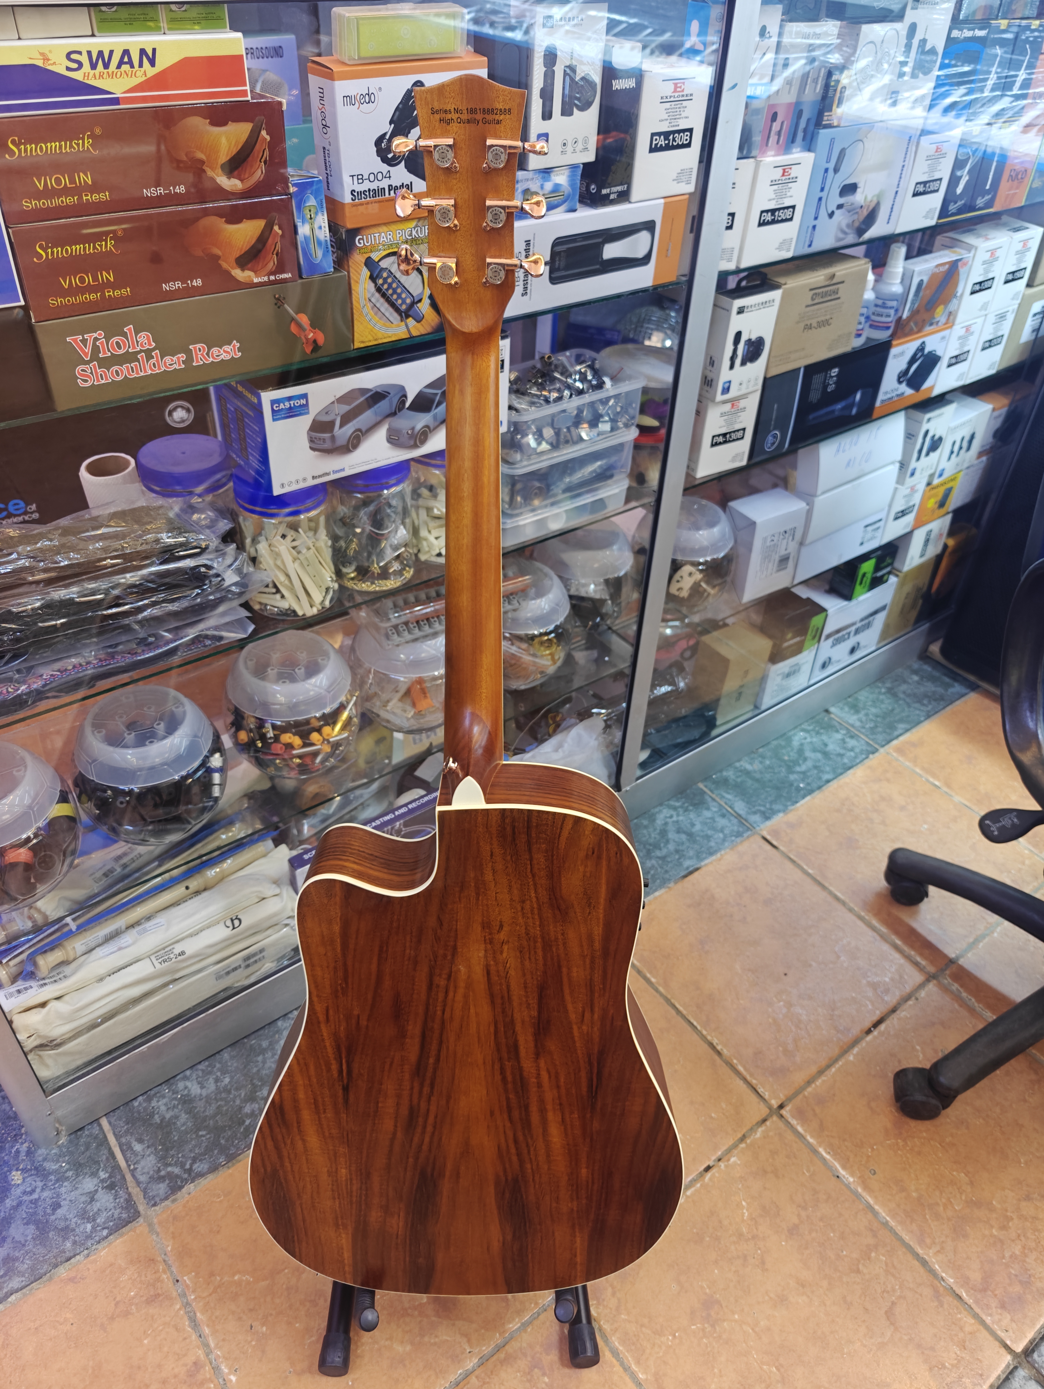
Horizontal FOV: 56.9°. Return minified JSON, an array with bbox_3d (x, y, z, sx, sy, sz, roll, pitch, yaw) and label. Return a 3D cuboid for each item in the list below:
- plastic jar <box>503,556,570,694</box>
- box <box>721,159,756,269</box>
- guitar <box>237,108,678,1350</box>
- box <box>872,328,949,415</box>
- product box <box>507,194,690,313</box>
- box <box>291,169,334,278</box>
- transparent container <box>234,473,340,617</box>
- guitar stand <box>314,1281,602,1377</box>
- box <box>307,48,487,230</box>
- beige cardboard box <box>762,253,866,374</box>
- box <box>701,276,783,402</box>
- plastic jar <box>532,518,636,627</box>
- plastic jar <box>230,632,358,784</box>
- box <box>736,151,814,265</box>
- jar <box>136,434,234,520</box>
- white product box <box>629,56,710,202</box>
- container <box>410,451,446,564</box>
[{"bbox_3d":[-0.011,-0.100,1.382,0.164,0.151,0.164,2,39,-1],"label":"plastic jar"},{"bbox_3d":[0.189,-0.527,1.059,0.091,0.109,0.067,-24,46,-29],"label":"box"},{"bbox_3d":[-0.043,0.068,0.823,0.402,1.035,0.128,1,19,-2],"label":"guitar"},{"bbox_3d":[0.571,-0.495,1.454,0.148,0.112,0.046,-24,46,-29],"label":"box"},{"bbox_3d":[0.053,-0.478,1.031,0.260,0.090,0.075,-24,46,-29],"label":"product box"},{"bbox_3d":[-0.186,-0.403,0.826,0.027,0.073,0.031,-24,46,-29],"label":"box"},{"bbox_3d":[-0.245,-0.163,1.006,0.095,0.147,0.095,2,39,-1],"label":"transparent container"},{"bbox_3d":[-0.059,0.483,0.994,0.285,0.300,0.290,2,39,-2],"label":"guitar stand"},{"bbox_3d":[-0.097,-0.466,0.806,0.148,0.112,0.039,-26,47,-30],"label":"box"},{"bbox_3d":[0.367,-0.501,1.268,0.176,0.116,0.062,-26,47,-30],"label":"beige cardboard box"},{"bbox_3d":[0.267,-0.431,1.182,0.082,0.124,0.028,-23,46,-28],"label":"box"},{"bbox_3d":[0.091,-0.172,1.382,0.150,0.155,0.150,2,39,-1],"label":"plastic jar"},{"bbox_3d":[-0.275,0.013,1.166,0.160,0.146,0.160,2,39,-1],"label":"plastic jar"},{"bbox_3d":[0.279,-0.586,1.156,0.099,0.114,0.067,-24,46,-29],"label":"box"},{"bbox_3d":[-0.332,-0.180,0.981,0.087,0.142,0.087,2,39,-1],"label":"jar"},{"bbox_3d":[0.131,-0.565,0.967,0.095,0.110,0.055,-26,47,-30],"label":"white product box"},{"bbox_3d":[-0.075,-0.223,1.059,0.091,0.142,0.091,2,39,-1],"label":"container"}]

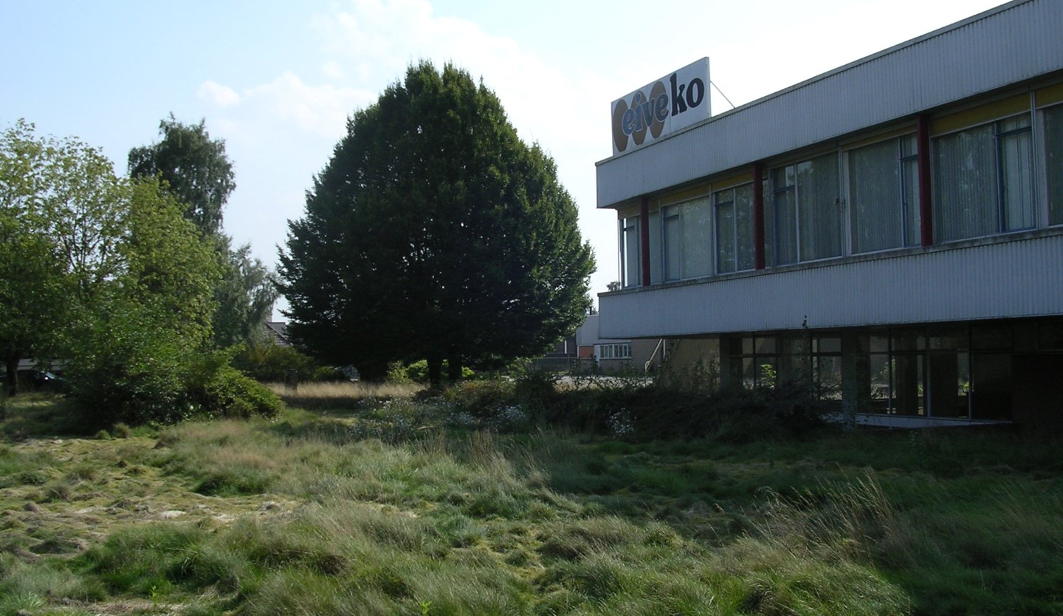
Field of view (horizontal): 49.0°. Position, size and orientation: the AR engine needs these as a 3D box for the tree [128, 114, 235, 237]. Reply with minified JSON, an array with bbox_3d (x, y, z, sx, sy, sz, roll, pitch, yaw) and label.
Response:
[{"bbox_3d":[-21.460,-3.400,71.630,7.000,17.150,7.000,-1,-3,-17],"label":"tree"}]

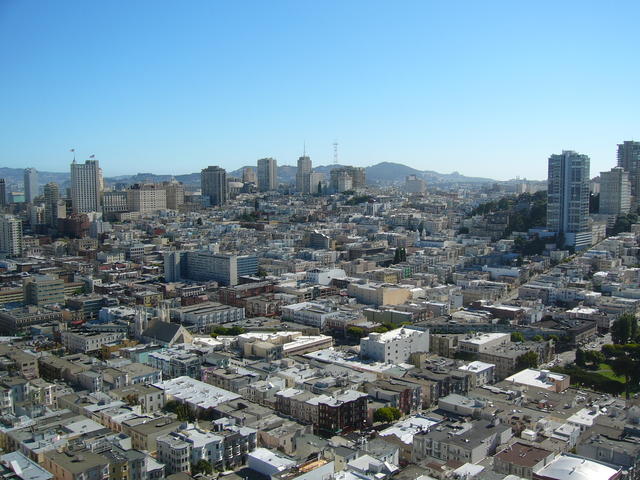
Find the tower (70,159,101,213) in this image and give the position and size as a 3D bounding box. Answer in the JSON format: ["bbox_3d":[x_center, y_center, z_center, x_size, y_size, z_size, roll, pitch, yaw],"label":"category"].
[{"bbox_3d":[-397.410,-88.240,1097.460,25.920,92.660,40.700,5,7,44],"label":"tower"}]

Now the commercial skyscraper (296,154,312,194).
[{"bbox_3d":[-31.440,-126.480,1268.090,18.270,74.510,23.380,5,7,44],"label":"commercial skyscraper"}]

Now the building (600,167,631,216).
[{"bbox_3d":[360.690,-58.620,792.010,24.540,58.000,30.240,5,7,44],"label":"building"}]

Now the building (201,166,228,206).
[{"bbox_3d":[-194.250,-97.440,1185.810,42.730,69.290,28.100,5,7,44],"label":"building"}]

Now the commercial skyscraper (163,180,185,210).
[{"bbox_3d":[-257.790,-77.670,1143.520,33.250,49.430,20.530,5,7,44],"label":"commercial skyscraper"}]

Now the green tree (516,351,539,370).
[{"bbox_3d":[124.840,72.920,388.880,12.500,12.500,11.500,1,6,18],"label":"green tree"}]

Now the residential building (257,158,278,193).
[{"bbox_3d":[-118.140,-141.200,1455.710,35.000,80.000,26.000,5,7,44],"label":"residential building"}]

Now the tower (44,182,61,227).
[{"bbox_3d":[-405.540,-52.040,981.660,21.350,67.140,15.200,5,7,44],"label":"tower"}]

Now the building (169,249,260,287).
[{"bbox_3d":[-110.950,29.190,677.710,76.000,30.370,58.000,5,7,44],"label":"building"}]

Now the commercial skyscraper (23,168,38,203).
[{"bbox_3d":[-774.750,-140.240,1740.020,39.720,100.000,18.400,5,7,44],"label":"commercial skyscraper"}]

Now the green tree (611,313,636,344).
[{"bbox_3d":[208.800,60.470,444.240,17.890,21.560,17.890,0,5,0],"label":"green tree"}]

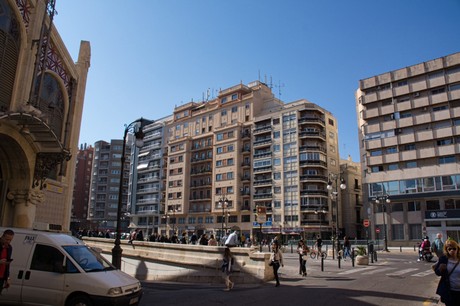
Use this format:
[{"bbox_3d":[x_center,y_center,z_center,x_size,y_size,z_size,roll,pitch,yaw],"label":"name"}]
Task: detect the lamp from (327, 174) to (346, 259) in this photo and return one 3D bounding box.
[{"bbox_3d":[8.854,5.128,28.280,1.500,6.830,0.450,-6,-15,27],"label":"lamp"}]

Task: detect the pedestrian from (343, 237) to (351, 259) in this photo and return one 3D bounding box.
[{"bbox_3d":[8.302,6.848,24.703,0.550,1.680,0.480,7,-14,-24],"label":"pedestrian"}]

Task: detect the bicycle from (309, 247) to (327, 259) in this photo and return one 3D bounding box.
[{"bbox_3d":[6.876,7.773,26.930,1.600,1.030,0.550,5,-14,-18],"label":"bicycle"}]

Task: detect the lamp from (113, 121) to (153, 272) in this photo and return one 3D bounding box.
[{"bbox_3d":[-5.055,2.178,17.720,1.250,8.330,0.520,9,-15,-31],"label":"lamp"}]

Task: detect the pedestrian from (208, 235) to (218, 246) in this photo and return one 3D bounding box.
[{"bbox_3d":[-0.982,5.543,19.738,0.520,1.660,0.360,-4,-14,20],"label":"pedestrian"}]

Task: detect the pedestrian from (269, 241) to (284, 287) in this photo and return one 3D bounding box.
[{"bbox_3d":[1.735,4.137,12.869,0.550,1.630,0.480,-4,-14,22],"label":"pedestrian"}]

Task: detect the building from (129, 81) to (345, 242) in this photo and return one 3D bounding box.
[{"bbox_3d":[-2.801,4.033,98.983,67.500,40.200,18.000,-11,-18,42],"label":"building"}]

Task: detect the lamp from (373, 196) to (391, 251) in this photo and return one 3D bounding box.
[{"bbox_3d":[17.816,8.052,39.680,1.500,6.470,0.450,-6,-15,27],"label":"lamp"}]

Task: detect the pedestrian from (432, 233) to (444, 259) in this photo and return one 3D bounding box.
[{"bbox_3d":[9.177,4.392,15.005,0.550,1.730,0.420,-7,-16,33],"label":"pedestrian"}]

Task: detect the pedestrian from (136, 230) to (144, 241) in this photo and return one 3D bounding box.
[{"bbox_3d":[-6.253,6.246,23.934,0.520,1.660,0.360,-5,-14,23],"label":"pedestrian"}]

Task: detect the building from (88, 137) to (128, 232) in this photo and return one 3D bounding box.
[{"bbox_3d":[-39.731,12.958,126.789,16.000,34.200,15.000,0,-13,4],"label":"building"}]

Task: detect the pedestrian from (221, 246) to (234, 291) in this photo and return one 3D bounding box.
[{"bbox_3d":[-0.068,4.474,13.284,0.520,1.600,0.470,-3,-14,18],"label":"pedestrian"}]

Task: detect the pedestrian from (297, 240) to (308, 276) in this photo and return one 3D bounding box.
[{"bbox_3d":[3.364,4.918,16.100,0.530,1.630,0.450,-2,-13,15],"label":"pedestrian"}]

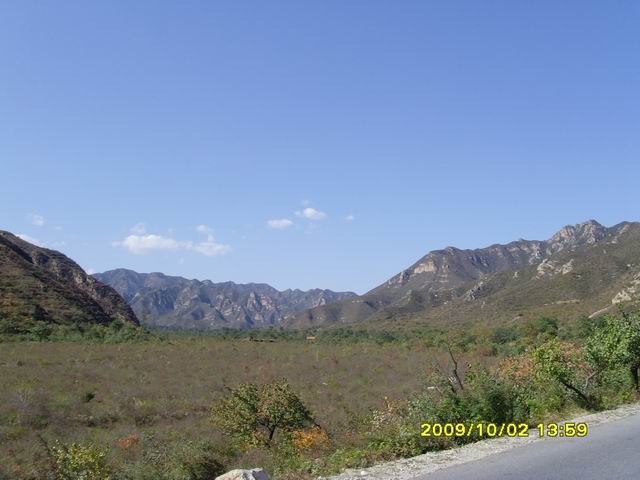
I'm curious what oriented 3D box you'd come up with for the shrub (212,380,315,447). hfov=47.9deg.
[{"bbox_3d":[-1.332,4.090,17.000,2.350,1.500,2.100,0,-7,0],"label":"shrub"}]

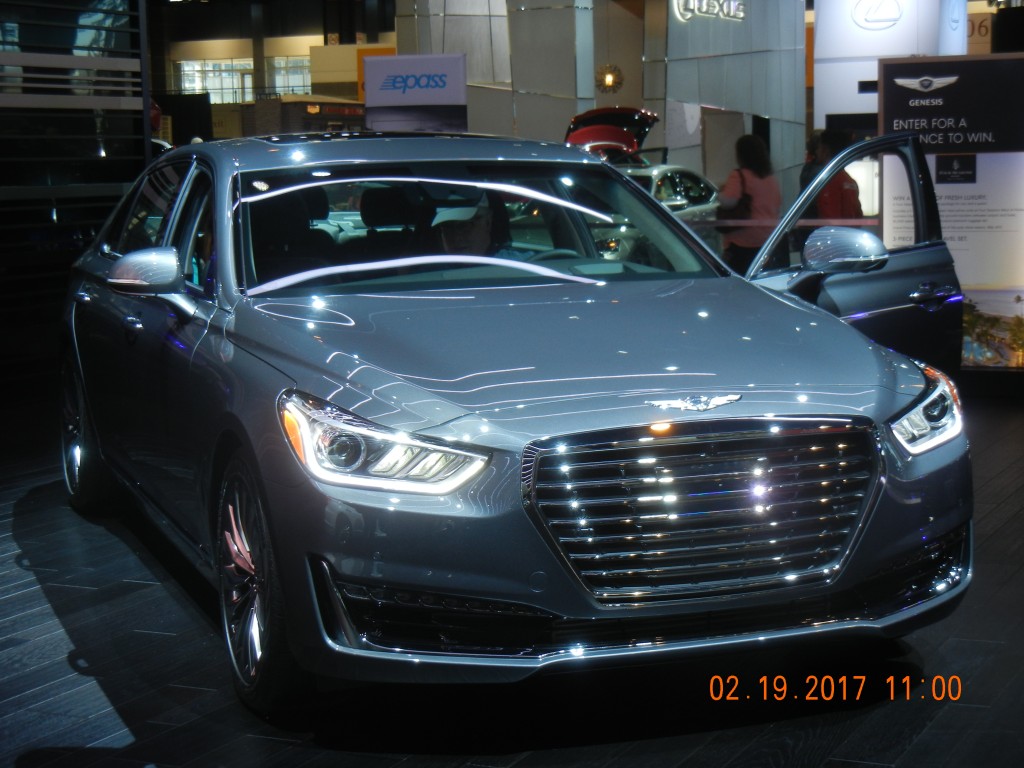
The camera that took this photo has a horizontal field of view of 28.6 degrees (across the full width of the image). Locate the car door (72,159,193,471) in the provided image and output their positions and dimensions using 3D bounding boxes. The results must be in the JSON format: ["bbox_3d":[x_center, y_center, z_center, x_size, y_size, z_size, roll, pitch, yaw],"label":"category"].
[{"bbox_3d":[-1.342,-0.244,7.159,0.310,1.110,1.250,-3,7,-20],"label":"car door"}]

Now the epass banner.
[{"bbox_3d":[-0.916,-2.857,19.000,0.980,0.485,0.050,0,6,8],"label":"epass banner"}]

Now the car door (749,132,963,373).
[{"bbox_3d":[1.078,-0.243,6.607,0.320,1.120,1.170,5,8,42],"label":"car door"}]

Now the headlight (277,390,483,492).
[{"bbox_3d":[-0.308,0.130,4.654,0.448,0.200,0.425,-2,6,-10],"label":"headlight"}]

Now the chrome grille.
[{"bbox_3d":[0.457,0.281,4.598,0.924,0.423,0.125,-3,7,-20],"label":"chrome grille"}]

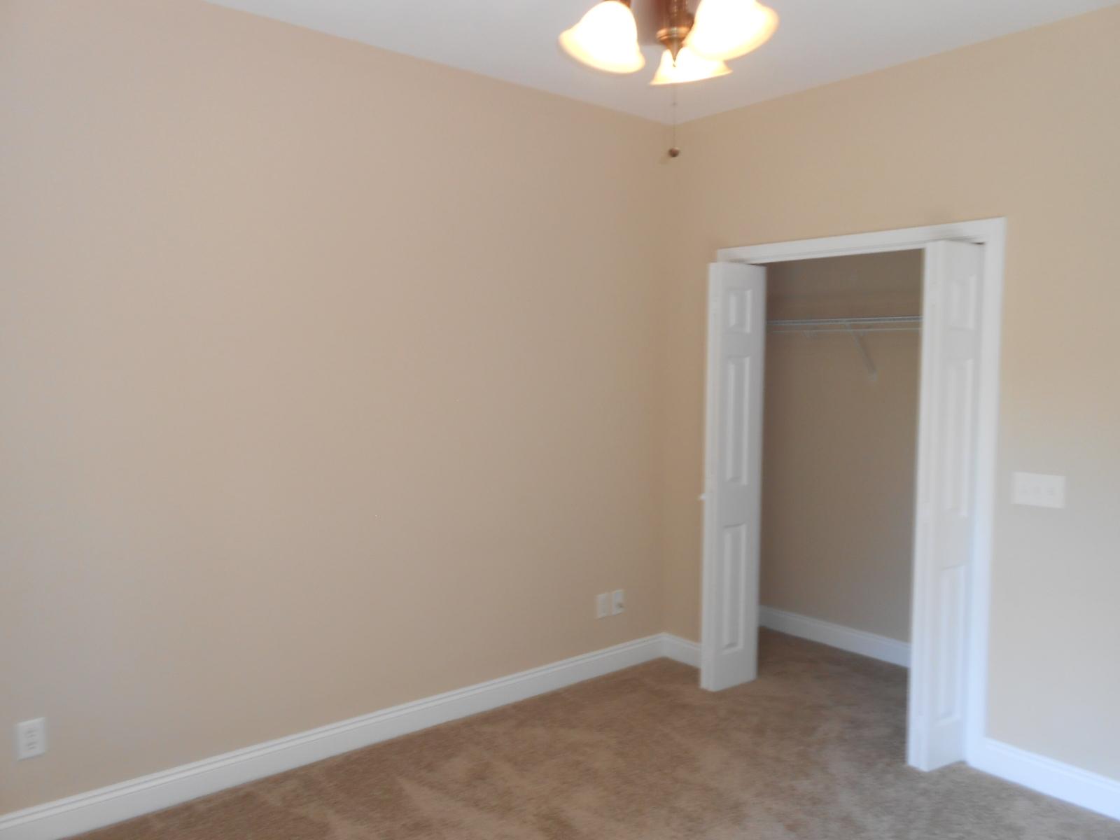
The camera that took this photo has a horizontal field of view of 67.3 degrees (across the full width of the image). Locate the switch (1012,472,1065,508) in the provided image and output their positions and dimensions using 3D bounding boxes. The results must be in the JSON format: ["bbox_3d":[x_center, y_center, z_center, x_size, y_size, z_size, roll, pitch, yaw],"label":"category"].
[{"bbox_3d":[1.716,0.253,3.022,0.014,0.115,0.165,-3,5,-41],"label":"switch"}]

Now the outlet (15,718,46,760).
[{"bbox_3d":[-1.651,0.996,2.628,0.072,0.115,0.010,-3,5,-39],"label":"outlet"}]

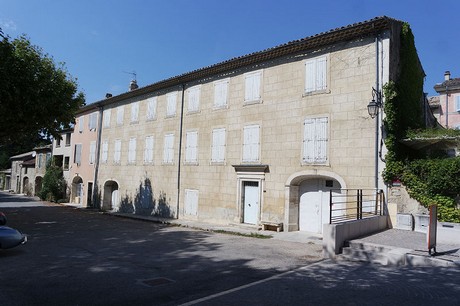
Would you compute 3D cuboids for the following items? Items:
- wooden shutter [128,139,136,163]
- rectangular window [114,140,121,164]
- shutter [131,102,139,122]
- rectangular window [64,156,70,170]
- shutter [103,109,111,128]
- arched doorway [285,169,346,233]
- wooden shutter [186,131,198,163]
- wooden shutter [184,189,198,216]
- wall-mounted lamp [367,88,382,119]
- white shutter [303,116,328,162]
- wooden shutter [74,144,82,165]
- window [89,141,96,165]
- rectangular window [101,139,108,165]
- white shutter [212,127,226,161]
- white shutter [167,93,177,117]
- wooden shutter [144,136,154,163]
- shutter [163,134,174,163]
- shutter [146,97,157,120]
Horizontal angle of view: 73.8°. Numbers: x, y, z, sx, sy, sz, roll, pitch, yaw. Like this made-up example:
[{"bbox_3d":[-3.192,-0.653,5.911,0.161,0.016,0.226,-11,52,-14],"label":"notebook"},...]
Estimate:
[{"bbox_3d":[-7.931,-0.243,24.945,1.092,1.976,0.150,-2,-5,42],"label":"wooden shutter"},{"bbox_3d":[-9.645,-0.074,26.505,1.225,1.938,0.120,-2,-6,43],"label":"rectangular window"},{"bbox_3d":[-7.780,-3.316,25.109,1.092,1.534,0.100,-2,-5,42],"label":"shutter"},{"bbox_3d":[-17.397,1.168,32.869,1.270,1.460,0.200,-2,-5,42],"label":"rectangular window"},{"bbox_3d":[-11.255,-3.101,28.364,1.225,1.650,0.140,-2,-6,43],"label":"shutter"},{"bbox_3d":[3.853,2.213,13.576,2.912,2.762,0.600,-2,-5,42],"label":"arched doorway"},{"bbox_3d":[-2.406,-0.355,19.676,1.187,1.975,0.140,-2,-6,43],"label":"wooden shutter"},{"bbox_3d":[-2.355,3.081,18.865,1.225,1.500,0.120,-2,-5,42],"label":"wooden shutter"},{"bbox_3d":[5.522,-1.804,11.504,0.430,1.145,1.090,-2,-6,43],"label":"wall-mounted lamp"},{"bbox_3d":[3.876,-0.548,13.732,1.212,2.019,0.140,-2,-6,43],"label":"white shutter"},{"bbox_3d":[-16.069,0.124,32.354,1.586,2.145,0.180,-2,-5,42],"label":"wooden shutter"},{"bbox_3d":[-12.860,-0.034,28.761,1.100,2.030,0.120,-2,-5,42],"label":"window"},{"bbox_3d":[-11.412,0.002,28.174,1.212,1.900,0.120,-2,-6,43],"label":"rectangular window"},{"bbox_3d":[-0.596,-0.398,17.653,1.037,1.963,0.180,-2,-5,42],"label":"white shutter"},{"bbox_3d":[-4.053,-3.395,21.558,1.200,1.750,0.140,-2,-6,43],"label":"white shutter"},{"bbox_3d":[-6.022,-0.215,23.080,1.225,1.962,0.120,-2,-6,43],"label":"wooden shutter"},{"bbox_3d":[-4.101,-0.281,20.846,1.075,1.962,0.180,-2,-5,42],"label":"shutter"},{"bbox_3d":[-5.994,-3.367,23.480,1.118,1.586,0.150,-2,-5,42],"label":"shutter"}]

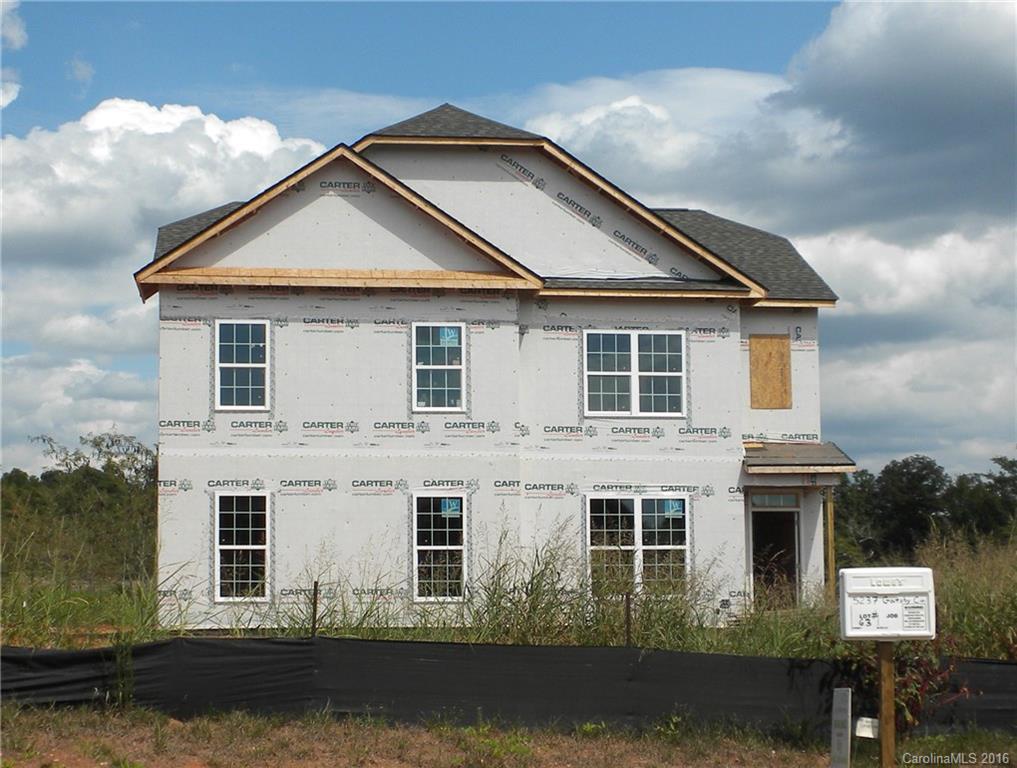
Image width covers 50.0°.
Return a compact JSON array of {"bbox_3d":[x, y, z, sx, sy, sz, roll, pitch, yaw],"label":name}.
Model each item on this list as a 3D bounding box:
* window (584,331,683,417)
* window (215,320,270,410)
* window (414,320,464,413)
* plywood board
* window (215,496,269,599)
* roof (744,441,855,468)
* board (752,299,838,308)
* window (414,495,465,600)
[{"bbox_3d":[2.227,-0.178,19.108,1.806,1.517,0.090,0,-3,-3],"label":"window"},{"bbox_3d":[-4.453,-0.314,18.291,0.911,1.512,0.090,0,-3,-3],"label":"window"},{"bbox_3d":[-1.164,-0.283,18.439,0.900,1.507,0.090,0,-3,-3],"label":"window"},{"bbox_3d":[4.851,-0.221,20.114,0.753,1.376,0.025,0,-3,-3],"label":"plywood board"},{"bbox_3d":[-4.415,2.705,18.145,0.910,1.802,0.090,0,-3,-3],"label":"window"},{"bbox_3d":[5.025,1.301,19.405,1.874,0.507,1.300,0,-3,-3],"label":"roof"},{"bbox_3d":[5.216,-1.454,19.870,1.552,0.156,0.045,0,-3,-3],"label":"board"},{"bbox_3d":[-1.136,2.744,18.292,0.900,1.810,0.090,0,-3,-3],"label":"window"}]

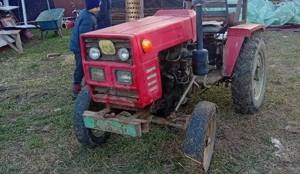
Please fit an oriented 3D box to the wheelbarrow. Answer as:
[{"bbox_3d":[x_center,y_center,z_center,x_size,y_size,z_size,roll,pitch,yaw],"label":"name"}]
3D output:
[{"bbox_3d":[-2.341,-1.477,7.331,0.580,0.630,1.200,0,20,-2],"label":"wheelbarrow"}]

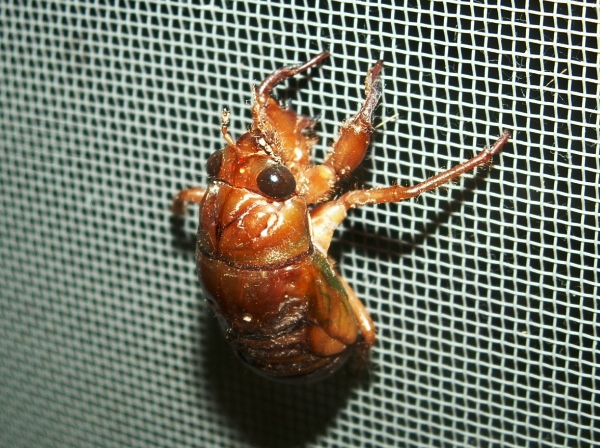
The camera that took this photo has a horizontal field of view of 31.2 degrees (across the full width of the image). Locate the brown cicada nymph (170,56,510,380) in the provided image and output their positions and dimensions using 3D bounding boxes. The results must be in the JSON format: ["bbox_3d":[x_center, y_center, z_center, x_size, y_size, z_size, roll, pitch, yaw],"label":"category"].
[{"bbox_3d":[0.001,0.001,0.110,0.037,0.035,0.020,5,20,33],"label":"brown cicada nymph"}]

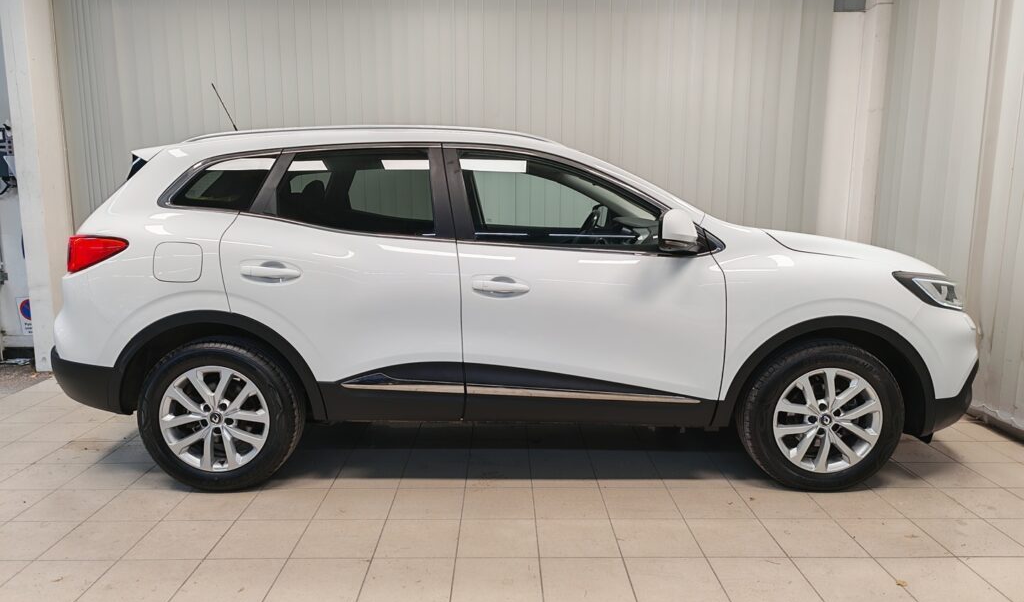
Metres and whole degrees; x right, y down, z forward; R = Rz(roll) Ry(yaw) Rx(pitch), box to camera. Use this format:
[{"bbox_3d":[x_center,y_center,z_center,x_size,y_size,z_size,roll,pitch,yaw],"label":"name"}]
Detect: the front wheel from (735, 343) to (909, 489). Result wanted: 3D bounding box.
[{"bbox_3d":[1.363,0.494,3.038,0.685,0.685,0.225,0,9,0],"label":"front wheel"}]

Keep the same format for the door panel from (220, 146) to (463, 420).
[{"bbox_3d":[-0.712,-0.085,2.944,1.015,1.185,0.265,0,9,0],"label":"door panel"}]

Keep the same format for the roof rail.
[{"bbox_3d":[-0.635,-0.753,3.051,1.680,0.075,0.060,0,9,0],"label":"roof rail"}]

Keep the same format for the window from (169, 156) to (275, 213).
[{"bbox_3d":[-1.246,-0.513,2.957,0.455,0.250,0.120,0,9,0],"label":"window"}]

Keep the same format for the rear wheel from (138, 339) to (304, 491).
[{"bbox_3d":[-1.283,0.489,3.037,0.685,0.685,0.225,0,9,0],"label":"rear wheel"}]

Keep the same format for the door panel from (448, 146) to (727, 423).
[{"bbox_3d":[0.293,-0.076,2.946,1.215,1.200,0.265,0,9,0],"label":"door panel"}]

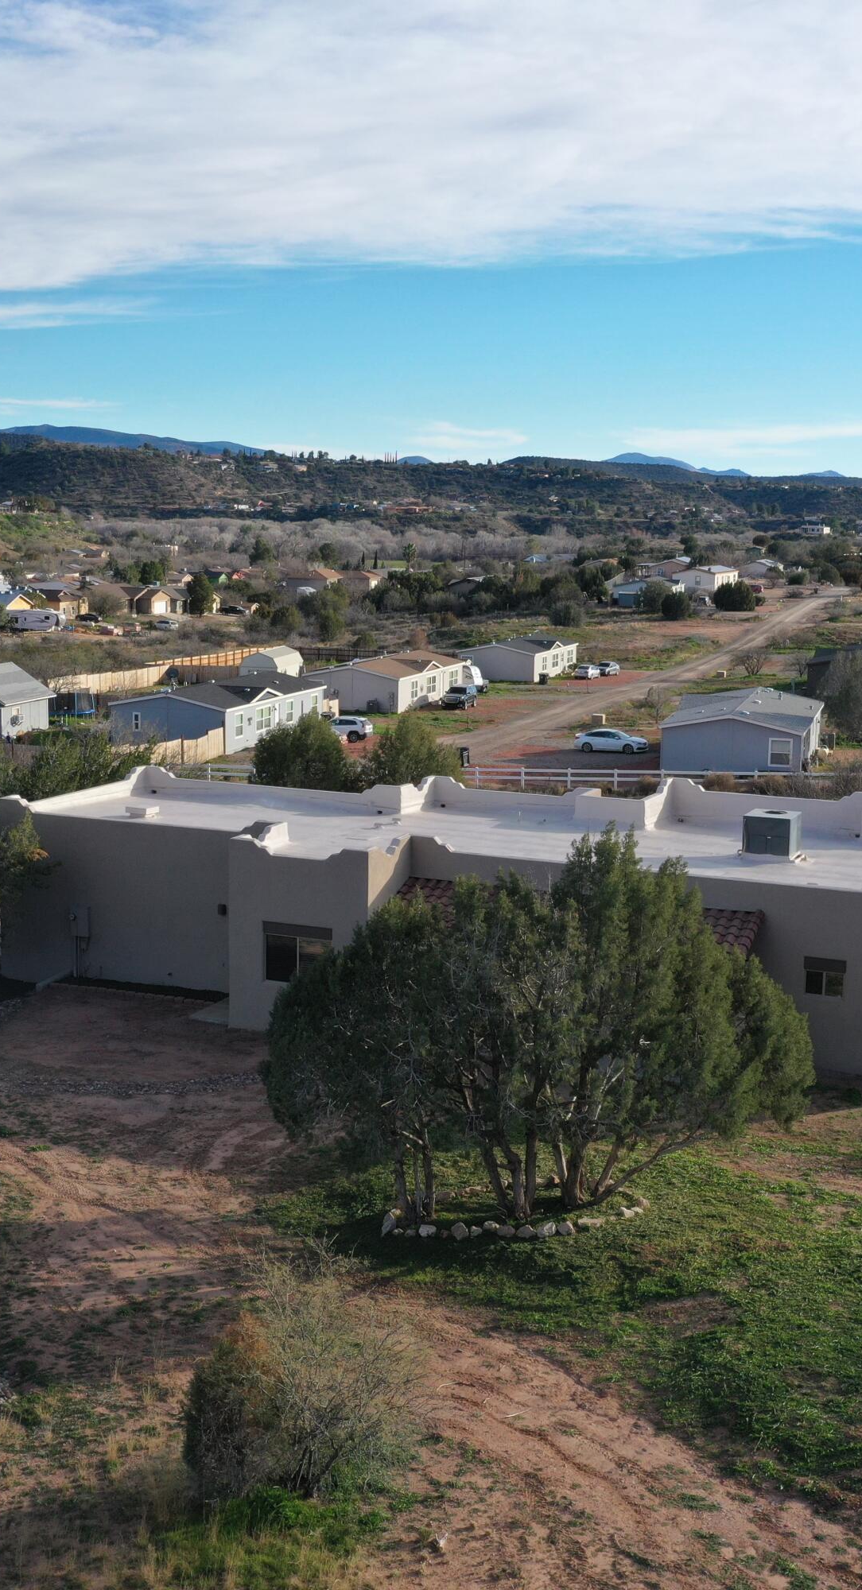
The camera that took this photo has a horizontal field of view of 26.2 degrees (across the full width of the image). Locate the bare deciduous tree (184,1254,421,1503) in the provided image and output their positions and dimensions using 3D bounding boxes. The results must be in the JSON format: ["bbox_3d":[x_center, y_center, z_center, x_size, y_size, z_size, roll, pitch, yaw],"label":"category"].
[{"bbox_3d":[-1.594,7.118,22.911,2.946,3.062,2.651,0,9,-4],"label":"bare deciduous tree"}]

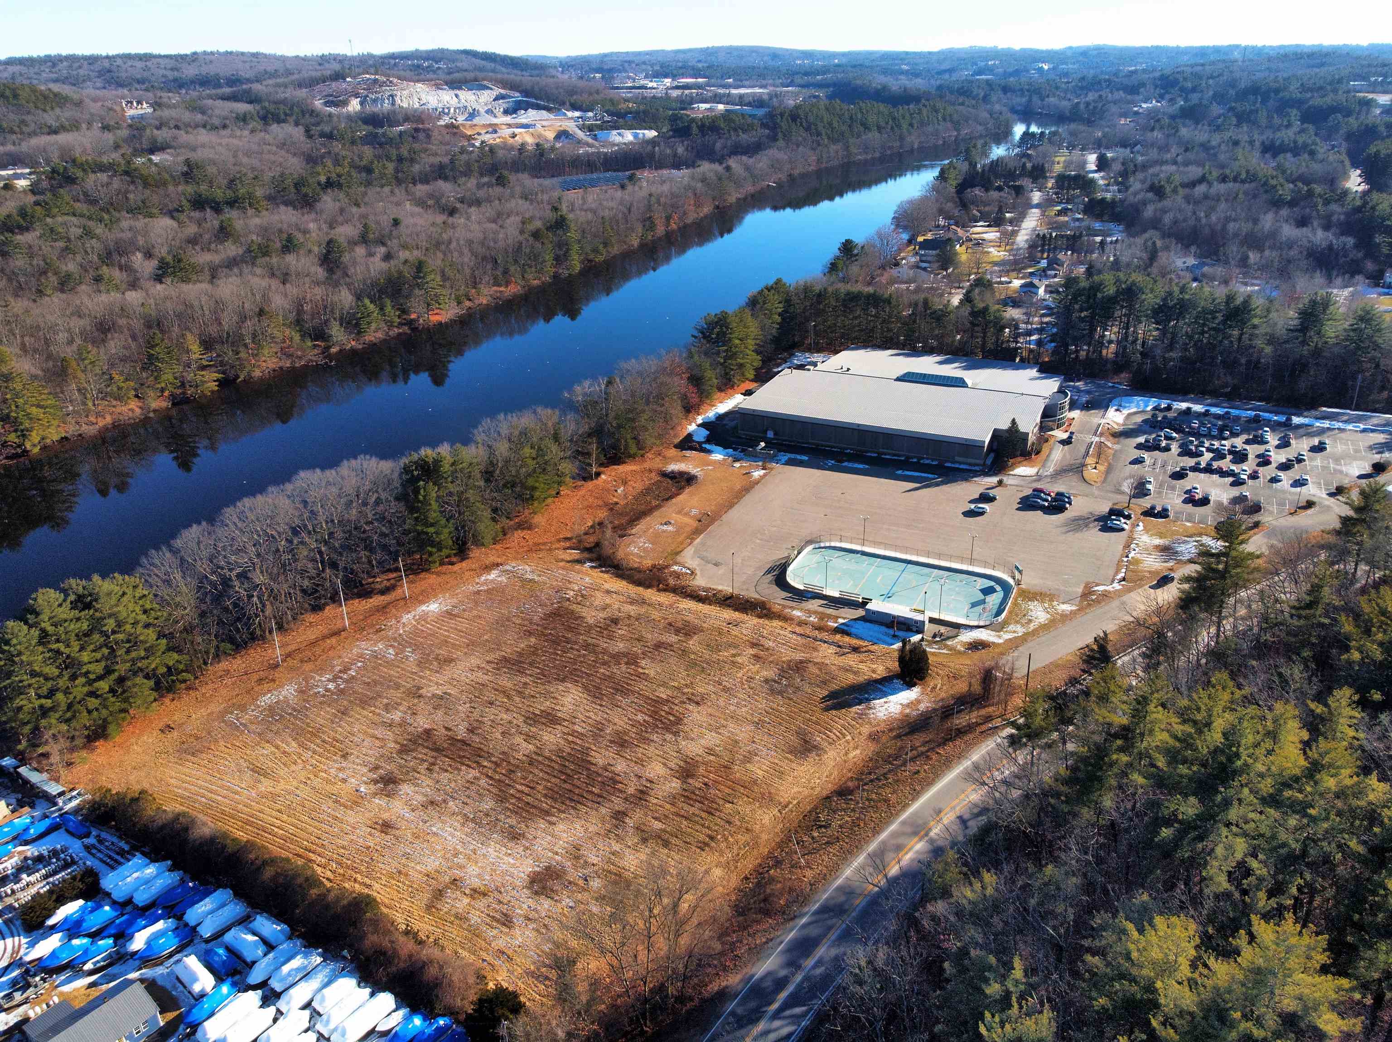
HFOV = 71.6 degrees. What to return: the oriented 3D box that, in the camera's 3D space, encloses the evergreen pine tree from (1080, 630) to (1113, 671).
[{"bbox_3d":[71.225,23.086,171.295,5.100,7.400,5.100,0,26,0],"label":"evergreen pine tree"}]

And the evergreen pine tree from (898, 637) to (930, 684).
[{"bbox_3d":[38.763,24.320,172.030,5.300,8.000,5.300,0,26,0],"label":"evergreen pine tree"}]

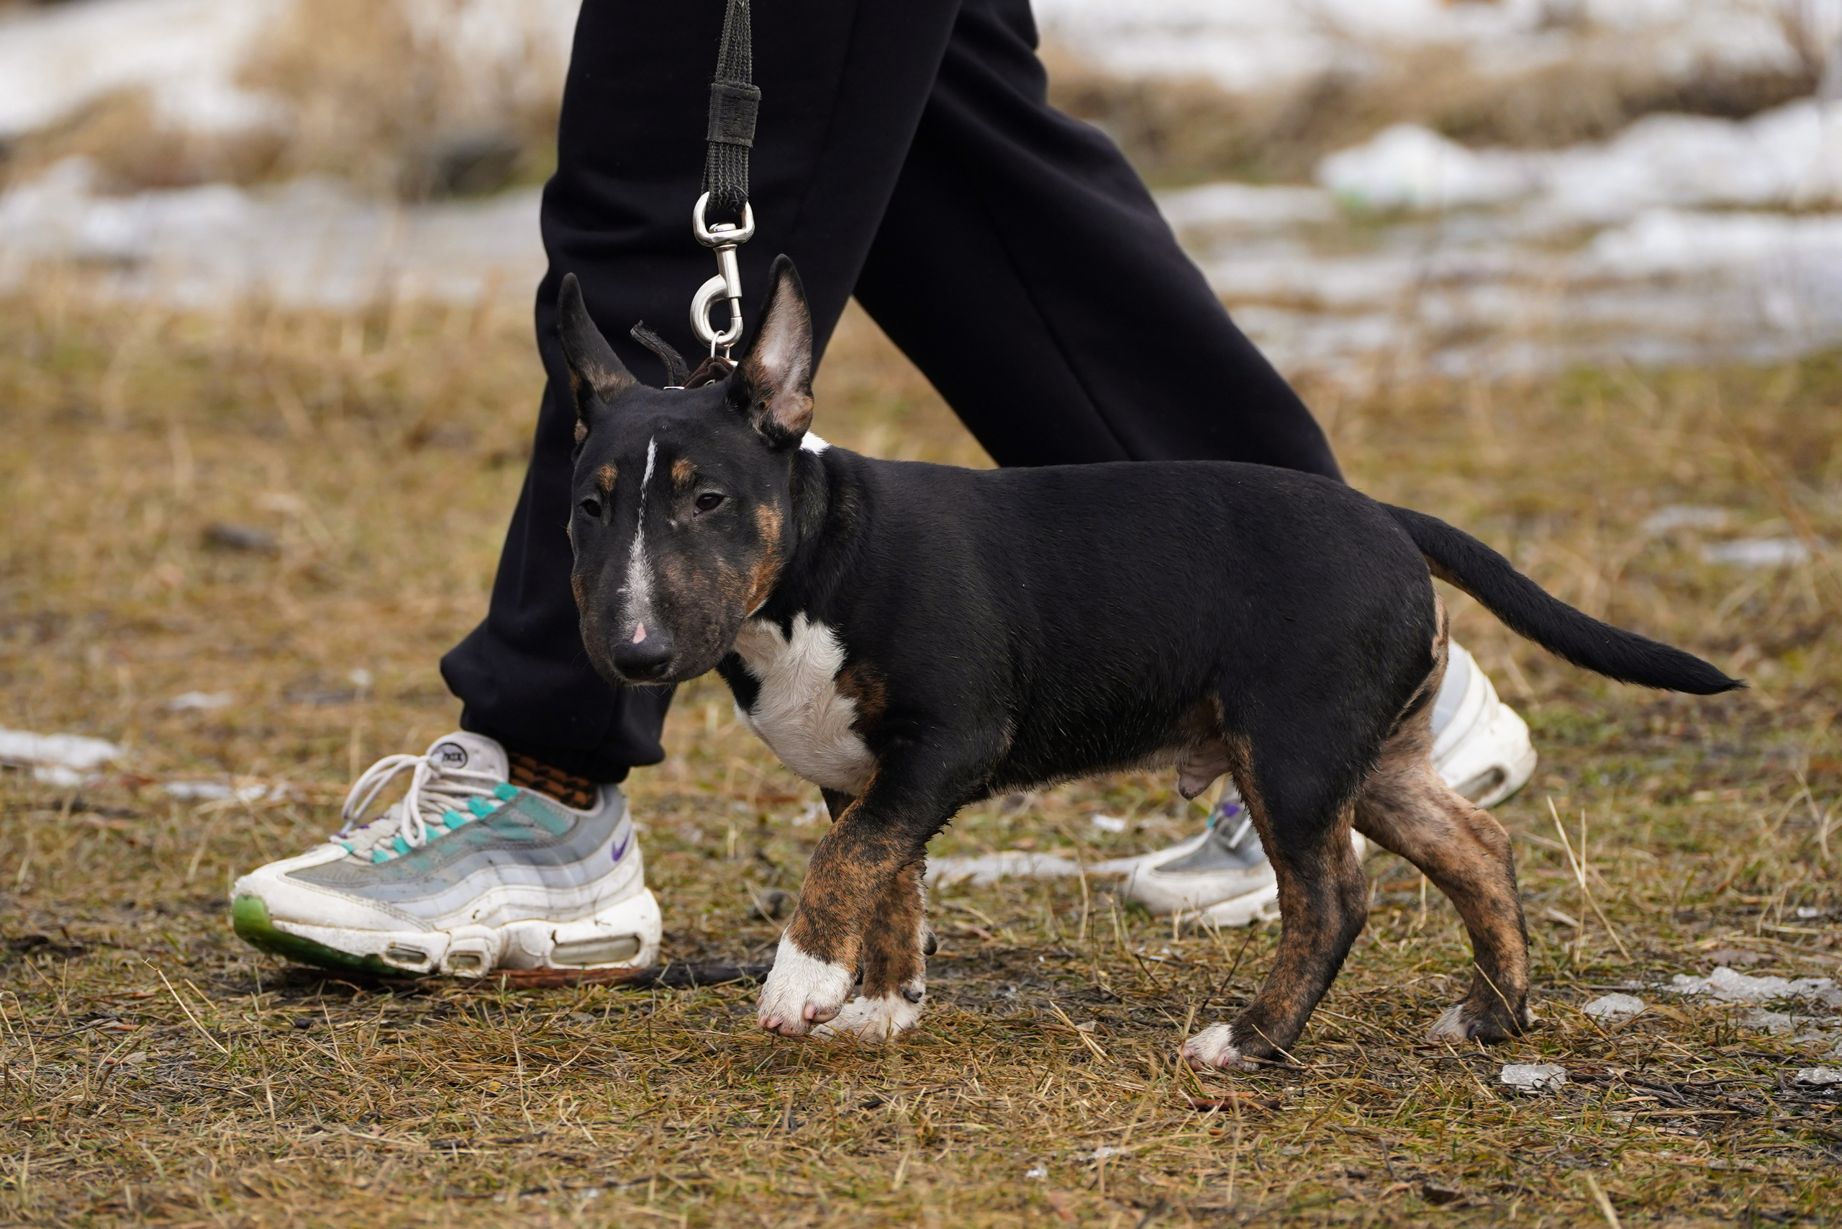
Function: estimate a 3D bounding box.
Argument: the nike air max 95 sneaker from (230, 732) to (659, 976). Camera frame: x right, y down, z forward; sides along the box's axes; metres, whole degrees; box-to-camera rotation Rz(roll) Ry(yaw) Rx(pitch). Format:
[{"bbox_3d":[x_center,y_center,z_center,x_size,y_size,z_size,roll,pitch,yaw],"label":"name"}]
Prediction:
[{"bbox_3d":[-0.312,0.152,5.690,0.290,0.155,0.108,-3,9,-17],"label":"nike air max 95 sneaker"}]

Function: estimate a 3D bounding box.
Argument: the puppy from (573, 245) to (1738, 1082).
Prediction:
[{"bbox_3d":[0.141,0.025,5.370,0.725,0.500,0.210,-2,9,-13],"label":"puppy"}]

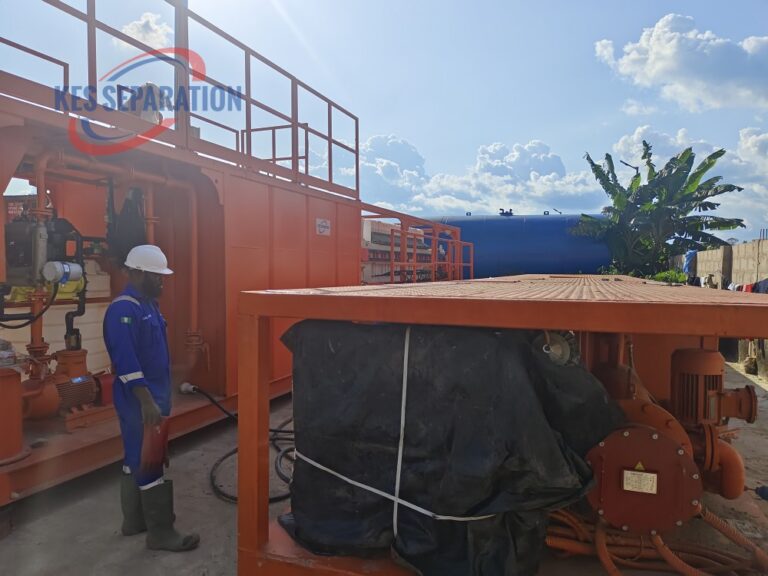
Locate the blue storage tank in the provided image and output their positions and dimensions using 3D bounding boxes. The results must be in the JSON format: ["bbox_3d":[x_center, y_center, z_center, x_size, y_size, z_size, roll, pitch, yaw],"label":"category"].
[{"bbox_3d":[3.974,-0.793,17.082,6.000,3.100,3.000,1,2,16],"label":"blue storage tank"}]

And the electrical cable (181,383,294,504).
[{"bbox_3d":[-1.035,1.143,4.492,1.350,0.640,1.650,0,2,0],"label":"electrical cable"}]

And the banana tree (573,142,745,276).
[{"bbox_3d":[7.707,-1.475,14.957,4.700,5.250,4.200,0,2,0],"label":"banana tree"}]

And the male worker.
[{"bbox_3d":[-1.363,0.622,3.153,0.500,1.770,0.520,0,2,3],"label":"male worker"}]

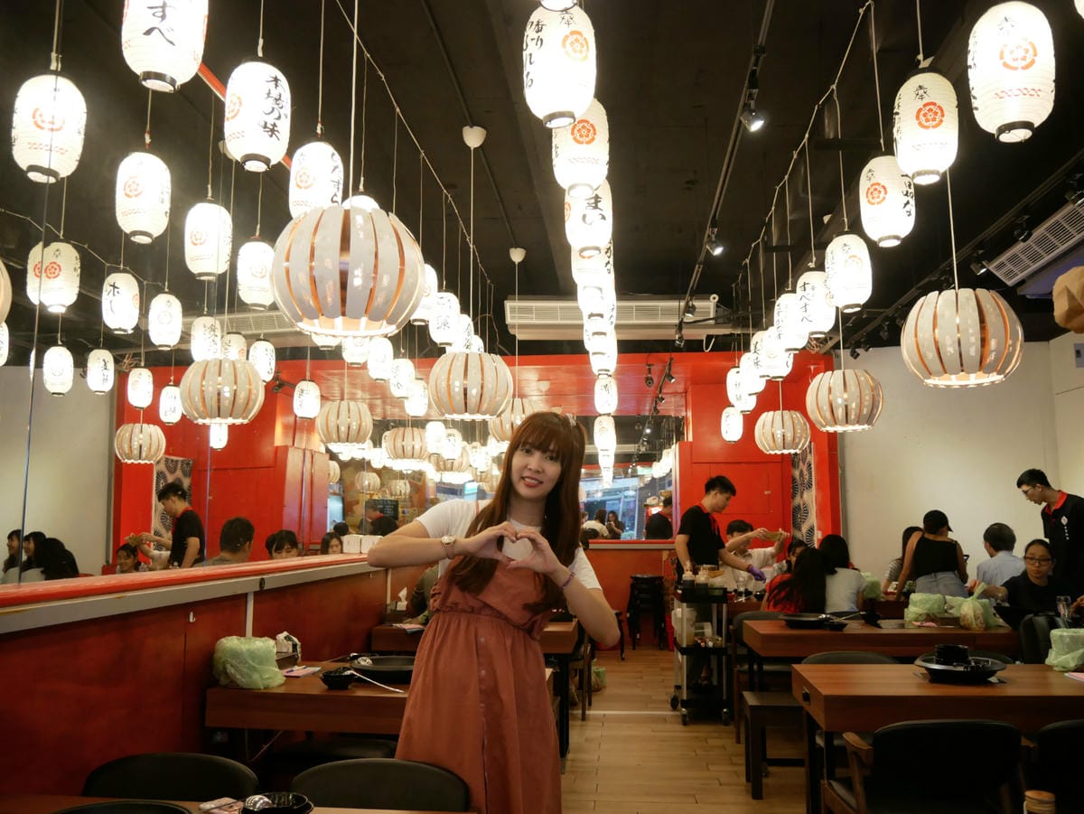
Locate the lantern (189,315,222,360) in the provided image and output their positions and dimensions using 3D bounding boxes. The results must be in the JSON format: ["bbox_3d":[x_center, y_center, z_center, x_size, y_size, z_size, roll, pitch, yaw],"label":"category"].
[{"bbox_3d":[-2.220,-0.448,5.800,0.190,0.325,0.190,-1,-8,5],"label":"lantern"}]

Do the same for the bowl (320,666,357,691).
[{"bbox_3d":[-0.740,0.996,3.204,0.143,0.057,0.143,1,-8,-13],"label":"bowl"}]

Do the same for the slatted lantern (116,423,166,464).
[{"bbox_3d":[-3.475,0.305,7.600,0.430,0.330,0.430,-1,-8,5],"label":"slatted lantern"}]

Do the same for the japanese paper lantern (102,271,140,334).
[{"bbox_3d":[-2.777,-0.676,5.838,0.220,0.390,0.220,3,-8,-26],"label":"japanese paper lantern"}]

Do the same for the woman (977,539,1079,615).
[{"bbox_3d":[3.073,1.460,5.400,0.640,1.220,0.700,-1,-8,7],"label":"woman"}]

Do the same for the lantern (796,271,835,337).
[{"bbox_3d":[1.638,-0.615,5.243,0.220,0.390,0.220,-3,-8,18],"label":"lantern"}]

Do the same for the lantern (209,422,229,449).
[{"bbox_3d":[-3.782,0.317,10.264,0.220,0.390,0.220,3,-8,-20],"label":"lantern"}]

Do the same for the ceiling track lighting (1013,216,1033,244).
[{"bbox_3d":[3.120,-1.151,5.700,0.130,0.180,0.110,-1,-8,5],"label":"ceiling track lighting"}]

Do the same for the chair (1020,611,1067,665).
[{"bbox_3d":[2.579,1.498,4.391,0.500,0.820,0.520,-1,-8,5],"label":"chair"}]

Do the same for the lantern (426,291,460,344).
[{"bbox_3d":[-0.676,-0.617,6.107,0.220,0.400,0.220,-1,-8,5],"label":"lantern"}]

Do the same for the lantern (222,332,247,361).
[{"bbox_3d":[-2.763,-0.455,7.935,0.220,0.390,0.220,2,-8,-19],"label":"lantern"}]

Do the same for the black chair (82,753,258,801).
[{"bbox_3d":[-0.925,1.202,1.888,0.520,0.760,0.520,-1,-8,5],"label":"black chair"}]

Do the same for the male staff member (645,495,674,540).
[{"bbox_3d":[1.704,2.078,11.921,0.450,1.710,0.500,4,-9,-26],"label":"male staff member"}]

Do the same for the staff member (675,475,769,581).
[{"bbox_3d":[1.403,1.435,6.900,0.600,1.720,0.500,-6,-10,33],"label":"staff member"}]

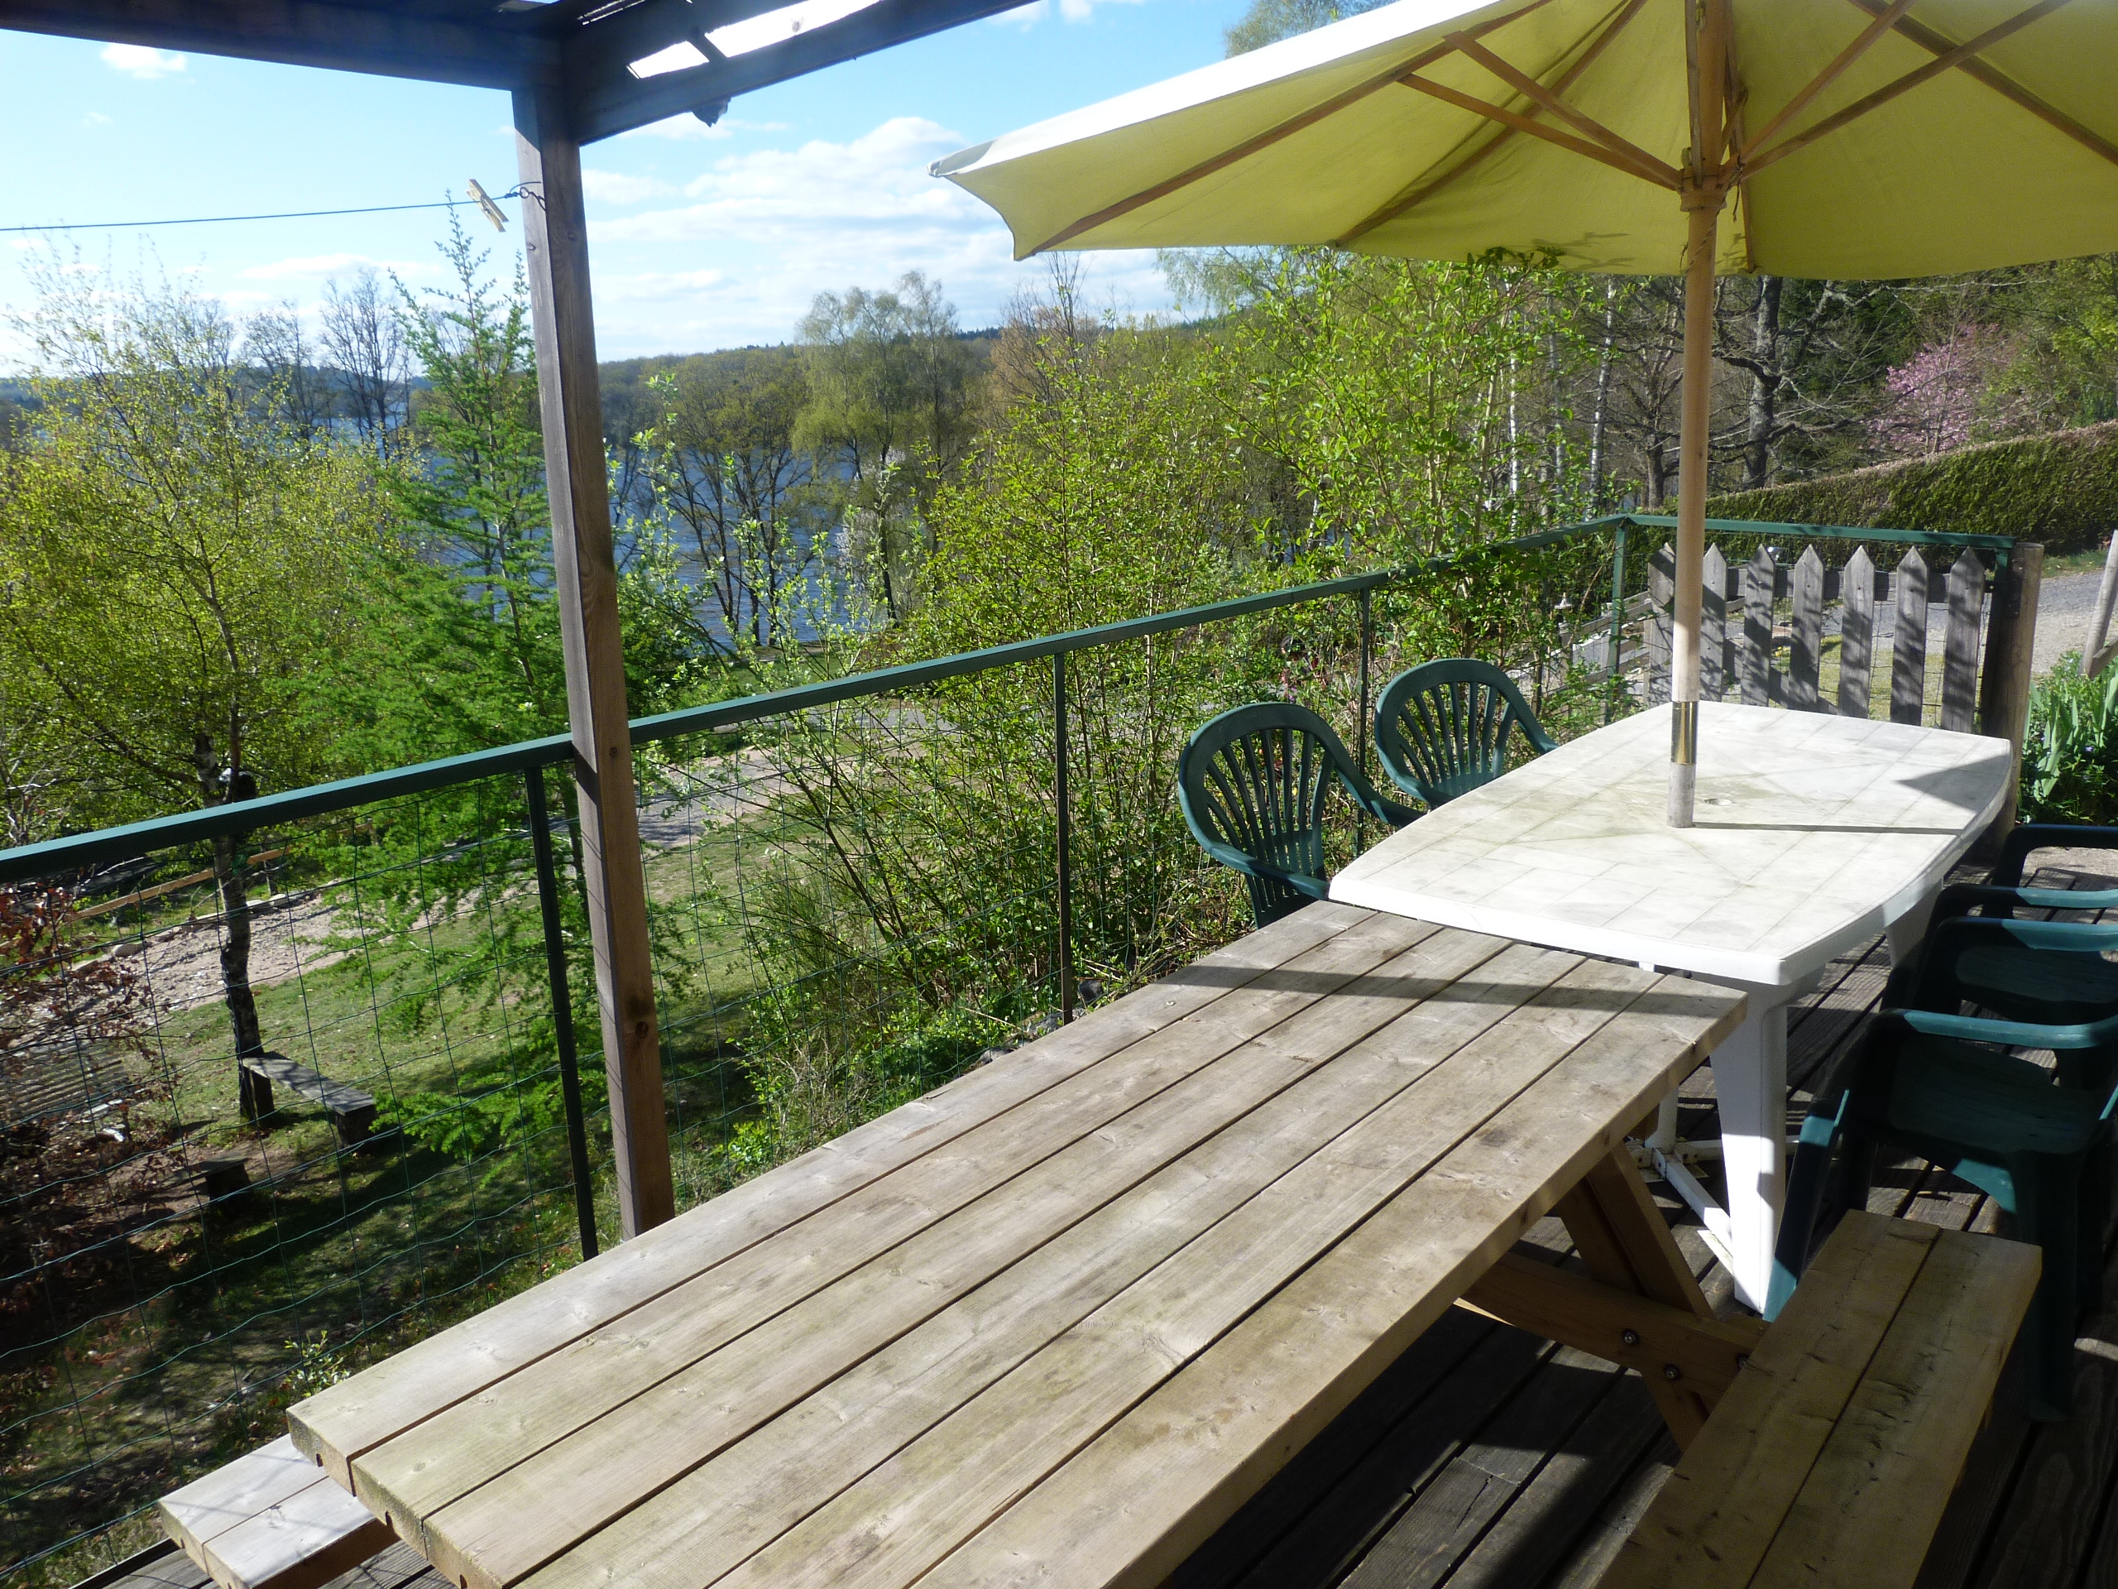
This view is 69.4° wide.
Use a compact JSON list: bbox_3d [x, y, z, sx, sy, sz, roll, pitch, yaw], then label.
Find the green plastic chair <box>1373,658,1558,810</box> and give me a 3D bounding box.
[{"bbox_3d":[1.169,0.145,4.019,0.585,0.870,0.570,-11,17,-33],"label":"green plastic chair"}]

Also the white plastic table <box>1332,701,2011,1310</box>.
[{"bbox_3d":[1.493,0.347,3.497,0.973,0.720,2.081,10,18,38],"label":"white plastic table"}]

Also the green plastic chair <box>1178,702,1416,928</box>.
[{"bbox_3d":[0.619,0.289,3.506,0.585,0.870,0.570,-13,18,-38],"label":"green plastic chair"}]

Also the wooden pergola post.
[{"bbox_3d":[-0.768,-0.066,2.596,0.075,2.100,0.075,11,18,39],"label":"wooden pergola post"}]

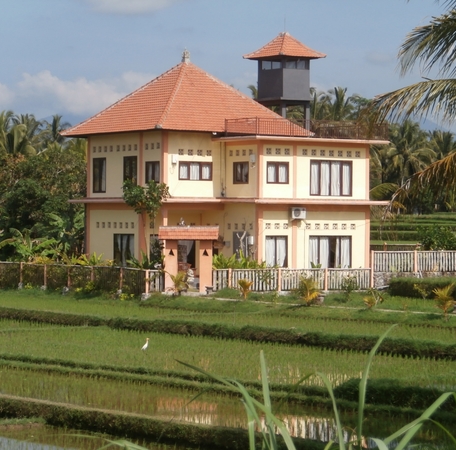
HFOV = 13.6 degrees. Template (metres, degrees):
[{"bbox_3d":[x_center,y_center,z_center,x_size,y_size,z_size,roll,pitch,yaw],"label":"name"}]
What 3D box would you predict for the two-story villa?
[{"bbox_3d":[-0.162,-3.565,96.910,12.400,13.200,11.700,0,0,-36],"label":"two-story villa"}]

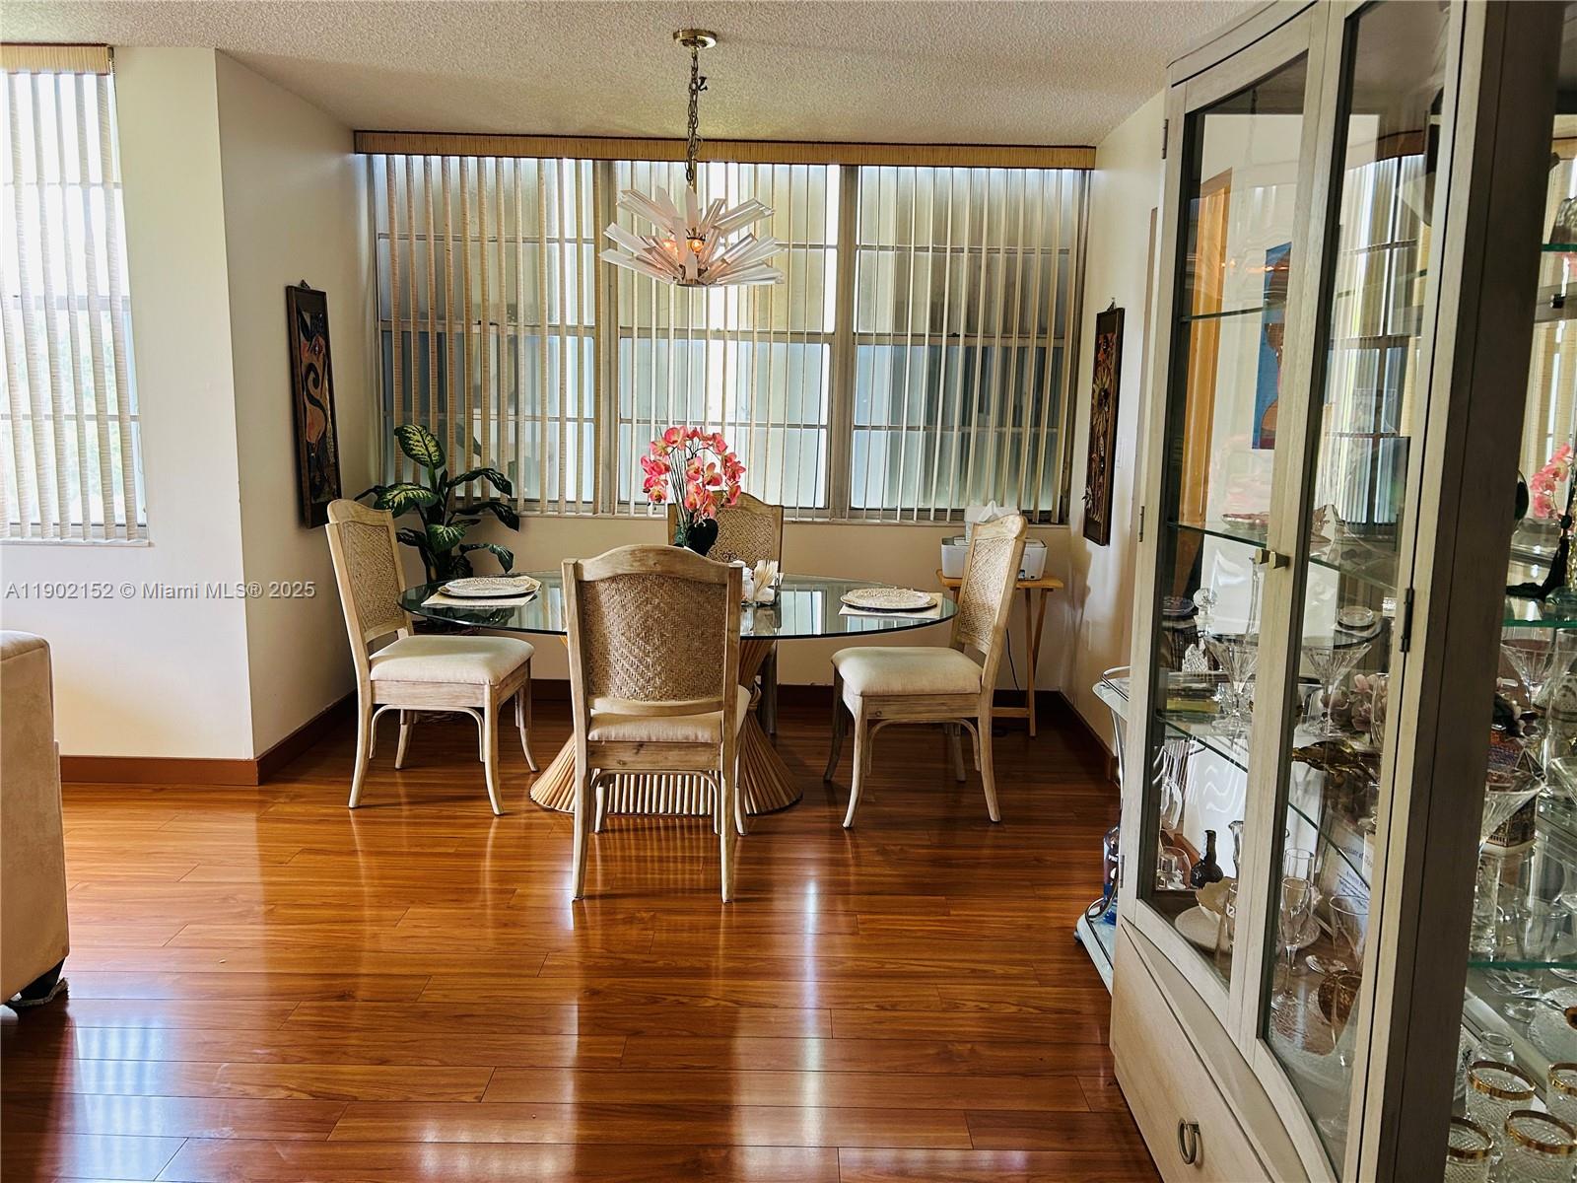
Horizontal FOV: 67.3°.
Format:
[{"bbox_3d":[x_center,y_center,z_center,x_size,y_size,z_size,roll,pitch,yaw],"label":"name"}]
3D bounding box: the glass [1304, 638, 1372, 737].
[{"bbox_3d":[1.069,0.189,2.323,0.128,0.175,0.128,1,9,0],"label":"glass"}]

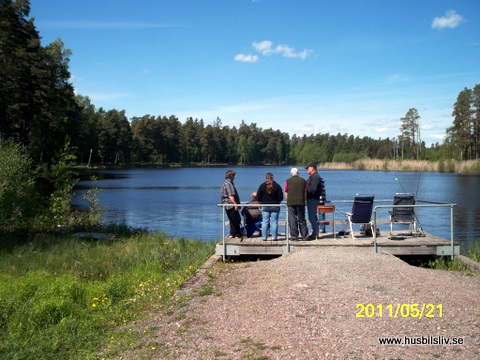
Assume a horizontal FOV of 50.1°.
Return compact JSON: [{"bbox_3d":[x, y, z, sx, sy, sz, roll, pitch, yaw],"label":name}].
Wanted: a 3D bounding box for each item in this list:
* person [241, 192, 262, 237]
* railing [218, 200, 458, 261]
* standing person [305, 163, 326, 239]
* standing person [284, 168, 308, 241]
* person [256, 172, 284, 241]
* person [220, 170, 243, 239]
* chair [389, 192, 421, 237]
[{"bbox_3d":[0.350,0.895,13.250,0.600,1.150,0.800,0,2,6],"label":"person"},{"bbox_3d":[2.200,1.160,12.650,5.350,1.250,2.600,0,2,2],"label":"railing"},{"bbox_3d":[1.810,0.535,12.500,0.450,1.830,0.520,1,2,30],"label":"standing person"},{"bbox_3d":[1.360,0.587,12.350,0.560,1.750,0.400,0,2,3],"label":"standing person"},{"bbox_3d":[0.740,0.645,12.350,0.600,1.640,0.380,0,2,0],"label":"person"},{"bbox_3d":[-0.210,0.610,12.800,0.470,1.700,0.520,-1,2,-35],"label":"person"},{"bbox_3d":[4.290,0.885,13.350,0.620,1.100,0.750,0,2,7],"label":"chair"}]

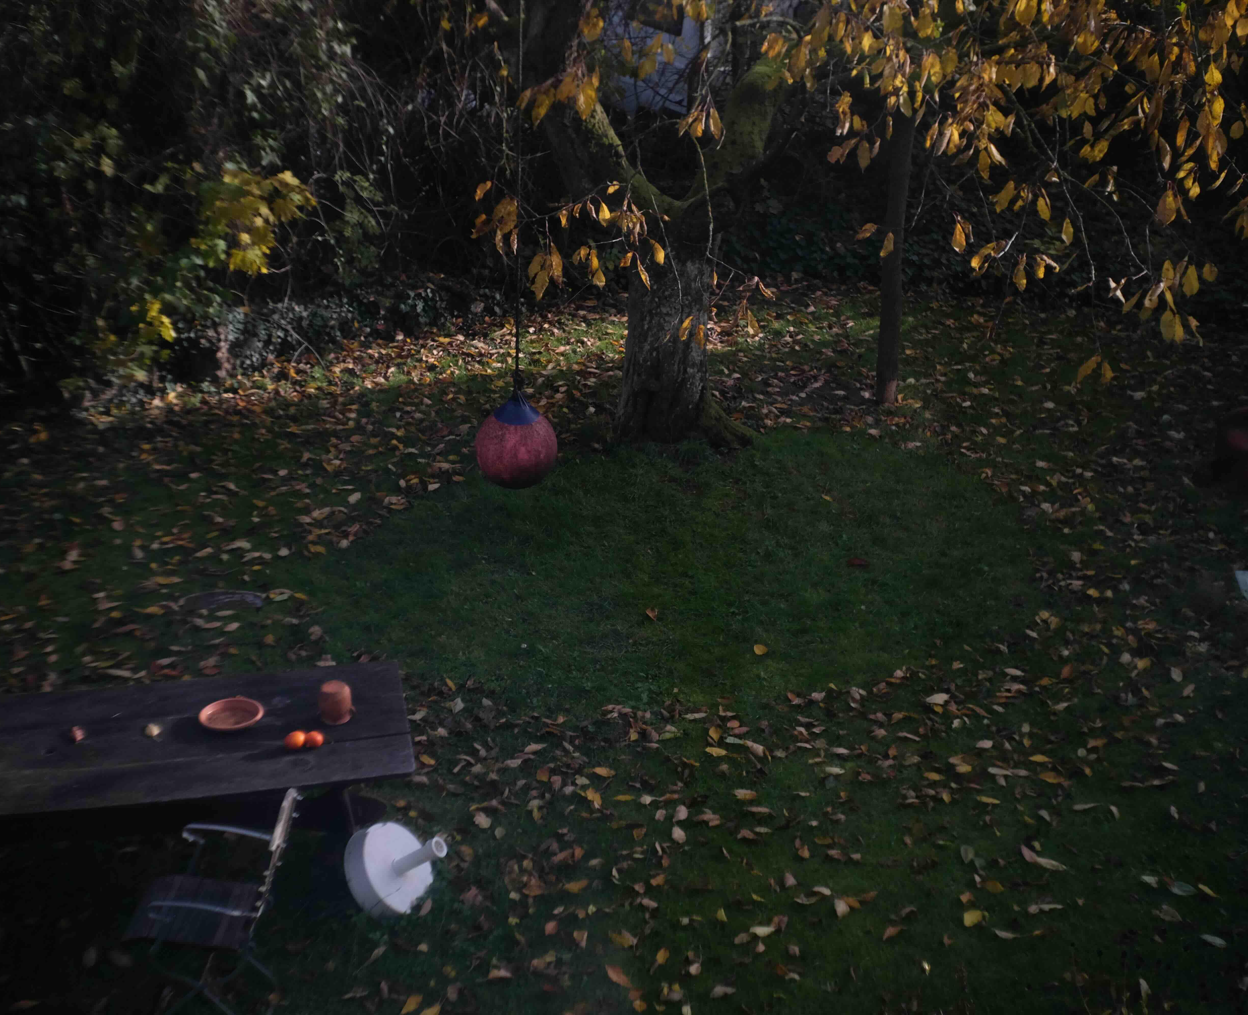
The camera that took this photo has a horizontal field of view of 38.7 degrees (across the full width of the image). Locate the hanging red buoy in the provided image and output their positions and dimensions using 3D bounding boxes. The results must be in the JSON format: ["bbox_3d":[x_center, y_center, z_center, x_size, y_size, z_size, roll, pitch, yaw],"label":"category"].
[{"bbox_3d":[-0.621,-0.391,10.223,0.470,0.580,0.470,0,22,-3],"label":"hanging red buoy"}]

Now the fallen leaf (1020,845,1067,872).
[{"bbox_3d":[1.865,1.564,7.899,0.215,0.045,0.075,17,27,33],"label":"fallen leaf"}]

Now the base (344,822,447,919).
[{"bbox_3d":[-0.875,1.458,7.308,0.333,0.419,0.419,-30,7,28],"label":"base"}]

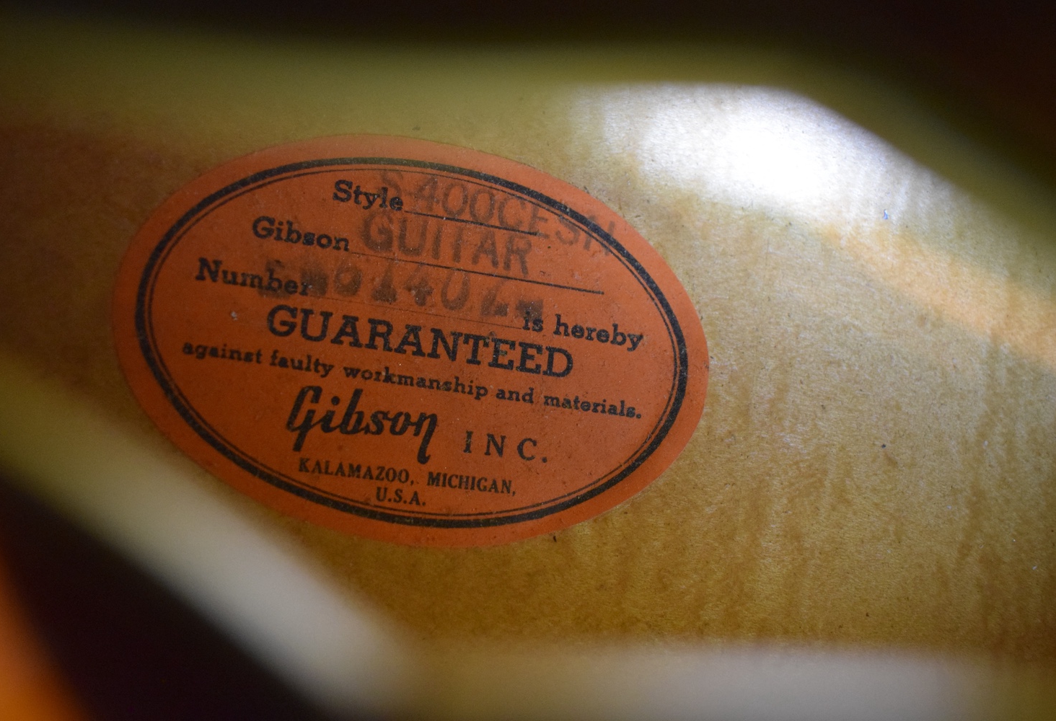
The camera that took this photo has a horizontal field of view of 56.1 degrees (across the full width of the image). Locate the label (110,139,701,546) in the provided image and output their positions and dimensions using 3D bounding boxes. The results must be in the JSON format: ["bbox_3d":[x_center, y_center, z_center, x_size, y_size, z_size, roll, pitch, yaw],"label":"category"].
[{"bbox_3d":[-0.015,-0.004,0.144,0.087,0.001,0.060,9,77,-10],"label":"label"}]

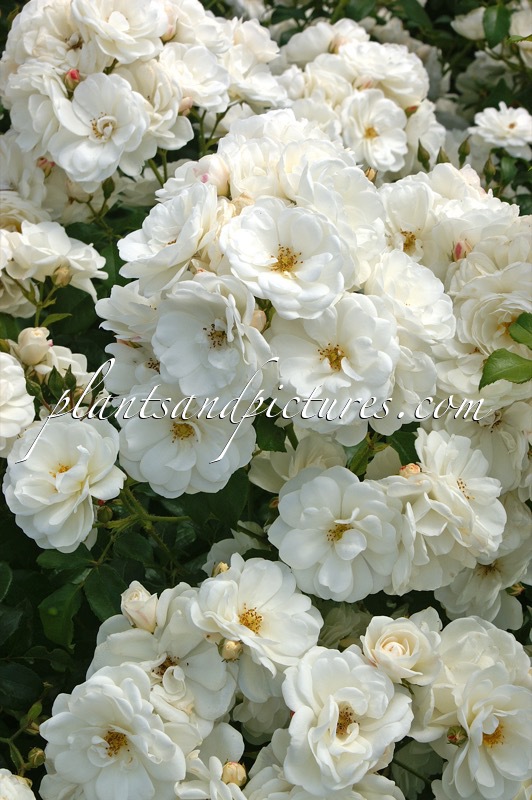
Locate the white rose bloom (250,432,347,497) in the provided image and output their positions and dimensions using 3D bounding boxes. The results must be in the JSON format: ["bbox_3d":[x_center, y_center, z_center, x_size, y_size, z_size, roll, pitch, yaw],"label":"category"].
[{"bbox_3d":[0.021,0.041,1.220,0.062,0.050,0.050,4,54,7],"label":"white rose bloom"}]

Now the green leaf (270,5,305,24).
[{"bbox_3d":[0.015,-0.274,1.420,0.027,0.011,0.017,0,60,0],"label":"green leaf"}]

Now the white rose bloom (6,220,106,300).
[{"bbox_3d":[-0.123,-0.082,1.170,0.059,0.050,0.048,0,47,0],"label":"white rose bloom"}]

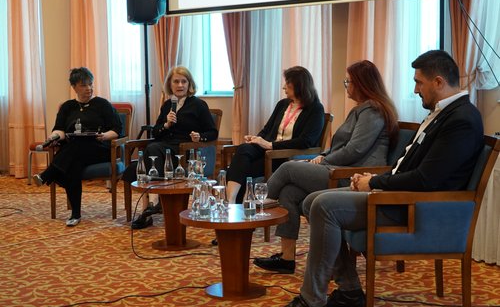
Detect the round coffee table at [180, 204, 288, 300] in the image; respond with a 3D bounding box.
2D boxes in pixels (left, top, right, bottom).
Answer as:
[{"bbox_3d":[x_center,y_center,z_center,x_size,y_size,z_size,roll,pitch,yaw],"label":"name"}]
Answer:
[{"bbox_3d":[-0.083,0.550,4.396,0.602,0.448,0.602,-1,6,0],"label":"round coffee table"}]

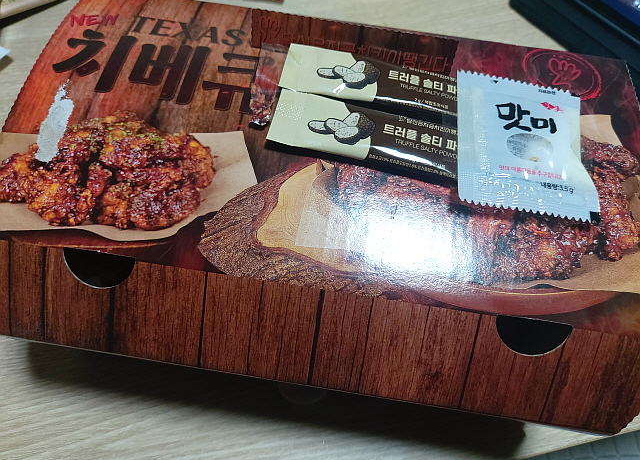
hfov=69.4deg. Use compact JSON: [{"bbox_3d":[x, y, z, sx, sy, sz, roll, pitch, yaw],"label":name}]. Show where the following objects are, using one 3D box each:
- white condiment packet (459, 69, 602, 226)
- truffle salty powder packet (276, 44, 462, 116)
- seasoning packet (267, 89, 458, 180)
[{"bbox_3d":[0.079,-0.035,0.179,0.050,0.011,0.064,13,60,-1],"label":"white condiment packet"},{"bbox_3d":[0.035,-0.061,0.195,0.102,0.008,0.027,11,60,4],"label":"truffle salty powder packet"},{"bbox_3d":[0.032,-0.036,0.181,0.102,0.008,0.027,13,60,4],"label":"seasoning packet"}]

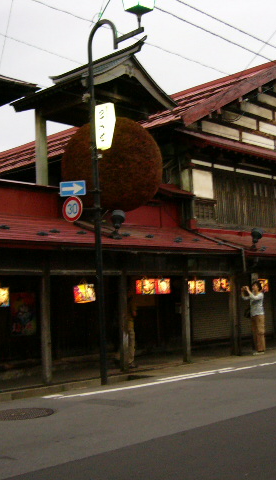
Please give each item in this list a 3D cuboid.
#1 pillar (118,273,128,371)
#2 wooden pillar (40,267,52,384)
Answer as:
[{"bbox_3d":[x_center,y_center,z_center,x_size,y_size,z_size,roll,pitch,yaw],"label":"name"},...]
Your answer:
[{"bbox_3d":[-0.291,1.572,12.549,0.105,1.884,0.105,2,-7,-45],"label":"pillar"},{"bbox_3d":[-1.588,1.474,11.264,0.112,2.011,0.112,2,-7,-45],"label":"wooden pillar"}]

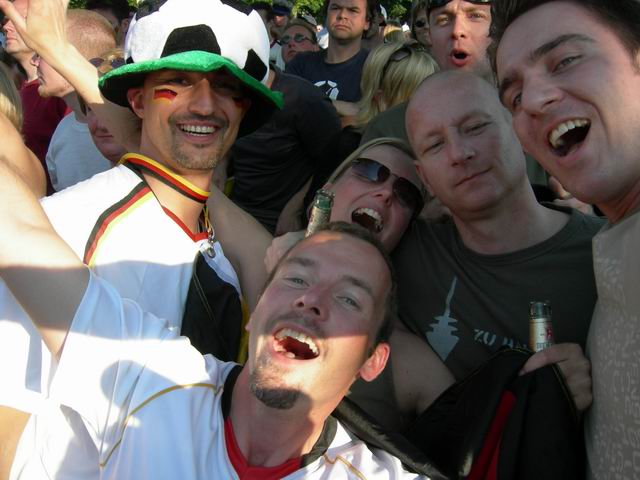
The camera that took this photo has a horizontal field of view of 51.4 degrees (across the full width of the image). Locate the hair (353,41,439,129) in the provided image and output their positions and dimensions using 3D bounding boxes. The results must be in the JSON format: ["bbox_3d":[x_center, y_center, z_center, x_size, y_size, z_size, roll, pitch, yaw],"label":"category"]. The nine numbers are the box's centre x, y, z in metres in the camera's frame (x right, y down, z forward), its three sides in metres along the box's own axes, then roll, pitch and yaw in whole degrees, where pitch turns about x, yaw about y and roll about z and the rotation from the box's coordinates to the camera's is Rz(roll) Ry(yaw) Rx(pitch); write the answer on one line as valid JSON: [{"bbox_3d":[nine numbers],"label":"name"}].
[{"bbox_3d":[0.221,-0.426,1.870,0.230,0.280,0.230,-15,24,-35],"label":"hair"}]

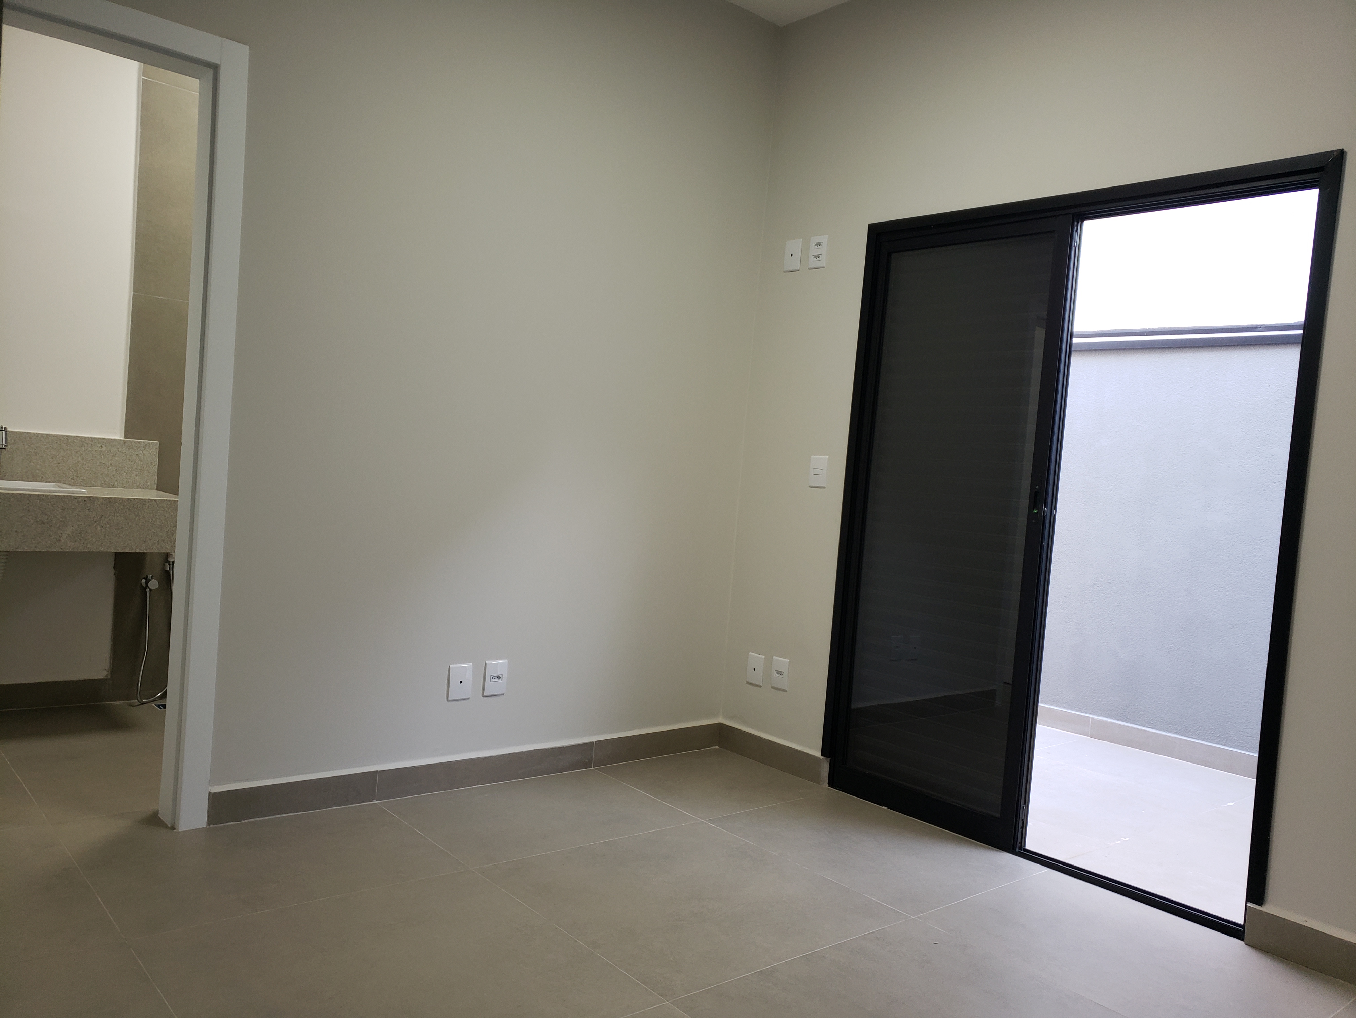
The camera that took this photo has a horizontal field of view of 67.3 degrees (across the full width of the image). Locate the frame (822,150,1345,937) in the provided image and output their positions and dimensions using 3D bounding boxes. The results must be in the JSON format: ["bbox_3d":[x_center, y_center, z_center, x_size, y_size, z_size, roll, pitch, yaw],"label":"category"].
[{"bbox_3d":[1.190,0.063,3.351,0.120,2.147,1.587,3,3,-40],"label":"frame"}]

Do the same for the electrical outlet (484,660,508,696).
[{"bbox_3d":[-0.648,0.604,3.639,0.085,0.122,0.011,3,3,-40],"label":"electrical outlet"}]

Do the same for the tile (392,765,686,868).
[{"bbox_3d":[-0.458,1.012,3.410,0.873,0.010,0.647,3,3,-40],"label":"tile"}]

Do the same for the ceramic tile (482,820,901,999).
[{"bbox_3d":[0.031,1.071,2.833,0.873,0.010,0.870,3,3,-40],"label":"ceramic tile"}]

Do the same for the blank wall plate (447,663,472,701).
[{"bbox_3d":[-0.754,0.603,3.549,0.085,0.122,0.011,3,3,-40],"label":"blank wall plate"}]

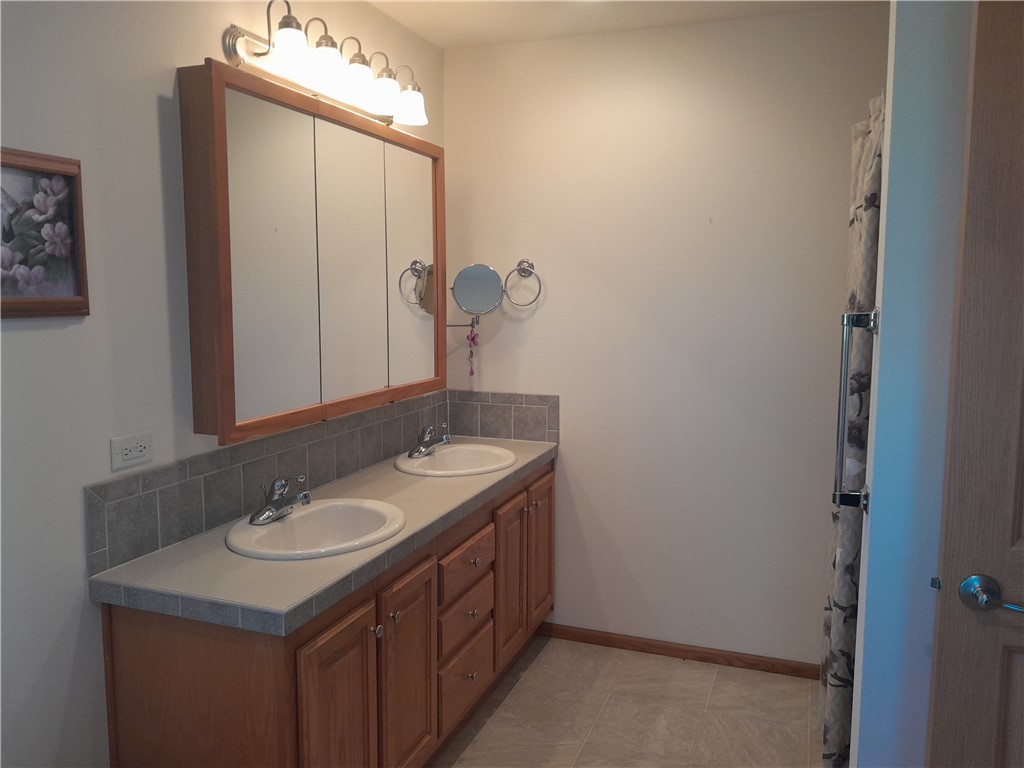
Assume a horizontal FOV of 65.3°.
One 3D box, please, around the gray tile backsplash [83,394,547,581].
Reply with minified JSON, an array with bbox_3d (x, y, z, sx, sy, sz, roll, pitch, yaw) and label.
[{"bbox_3d":[-0.358,0.233,2.478,0.499,0.202,1.834,3,7,20],"label":"gray tile backsplash"}]

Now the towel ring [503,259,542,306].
[{"bbox_3d":[0.048,-0.406,3.208,0.152,0.187,0.057,3,7,20],"label":"towel ring"}]

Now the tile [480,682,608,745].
[{"bbox_3d":[0.142,1.135,2.804,0.348,0.010,0.345,3,7,20],"label":"tile"}]

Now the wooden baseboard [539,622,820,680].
[{"bbox_3d":[0.643,1.058,3.175,1.098,0.066,0.013,3,7,20],"label":"wooden baseboard"}]

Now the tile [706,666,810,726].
[{"bbox_3d":[0.898,1.130,2.894,0.338,0.010,0.350,3,7,20],"label":"tile"}]

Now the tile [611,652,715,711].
[{"bbox_3d":[0.585,1.115,3.009,0.331,0.010,0.350,3,7,20],"label":"tile"}]

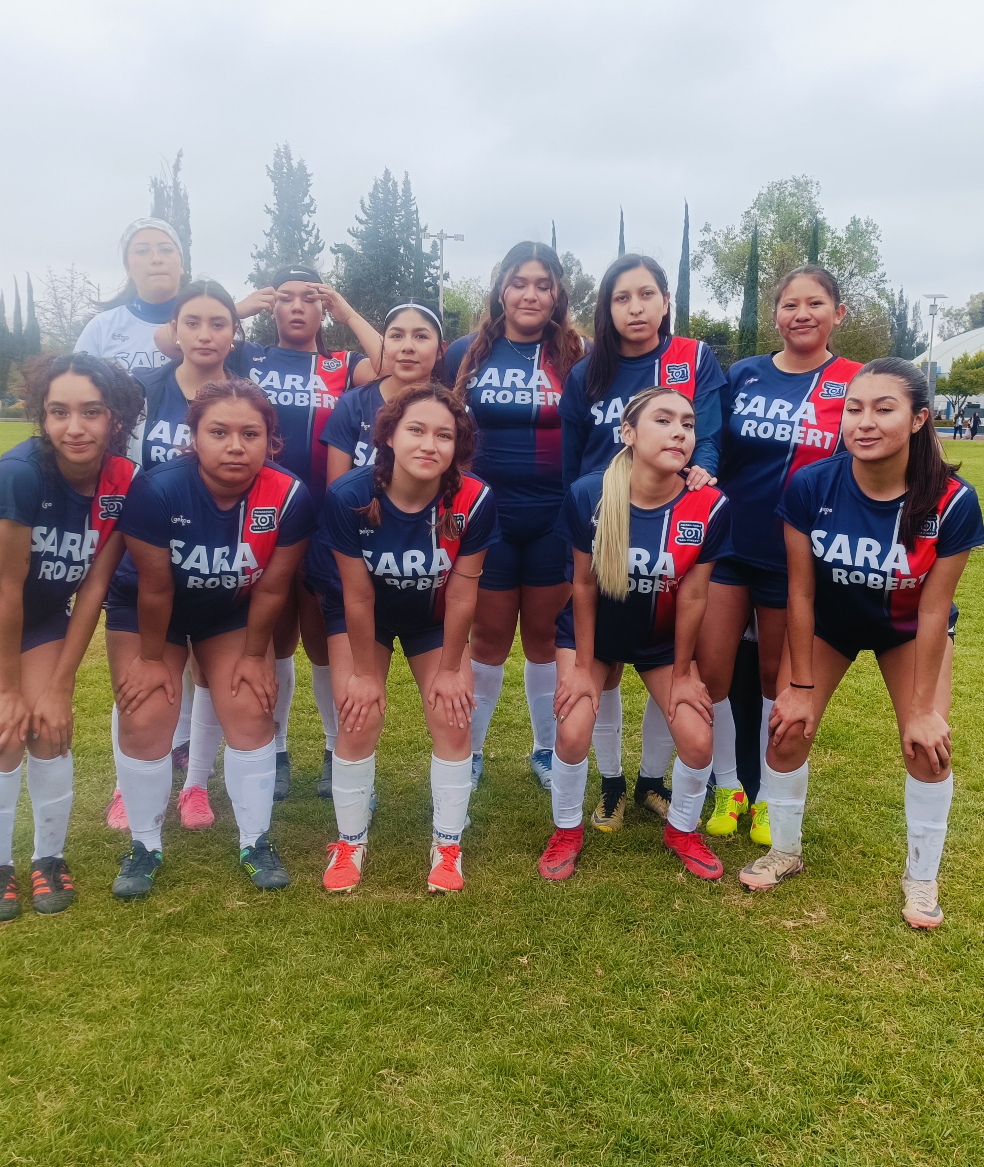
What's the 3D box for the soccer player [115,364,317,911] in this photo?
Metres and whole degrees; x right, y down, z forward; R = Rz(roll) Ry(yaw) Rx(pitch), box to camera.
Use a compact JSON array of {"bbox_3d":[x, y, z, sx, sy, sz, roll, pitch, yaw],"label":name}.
[{"bbox_3d":[-0.712,0.134,2.799,0.500,1.254,0.762,-2,9,-16],"label":"soccer player"}]

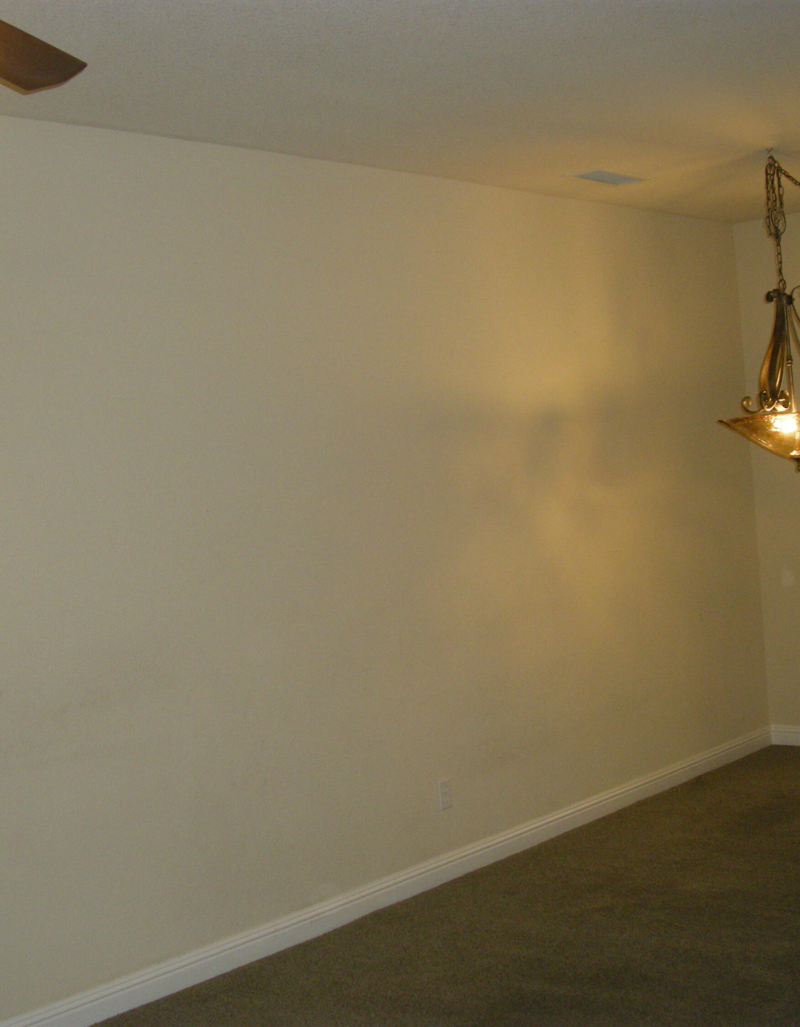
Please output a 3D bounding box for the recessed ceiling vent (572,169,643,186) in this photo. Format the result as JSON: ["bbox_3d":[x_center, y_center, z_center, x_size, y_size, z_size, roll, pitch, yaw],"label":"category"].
[{"bbox_3d":[0.868,-1.382,6.062,0.170,0.025,0.400,-3,2,42],"label":"recessed ceiling vent"}]

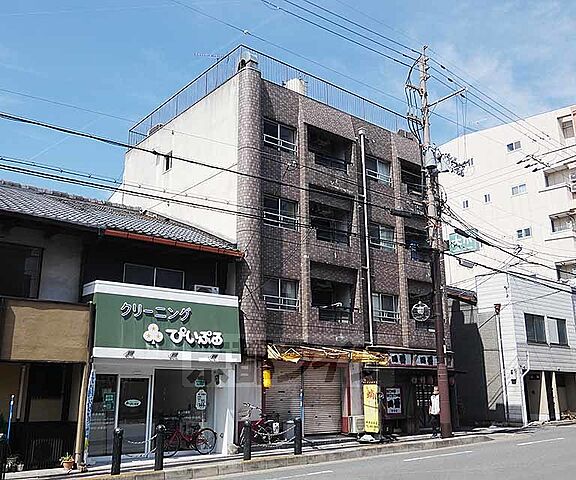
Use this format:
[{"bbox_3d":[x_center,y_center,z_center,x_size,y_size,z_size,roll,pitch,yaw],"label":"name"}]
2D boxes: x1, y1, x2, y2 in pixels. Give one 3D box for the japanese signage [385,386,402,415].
[{"bbox_3d":[3.878,5.958,19.919,0.730,0.900,0.060,11,-19,-36],"label":"japanese signage"}]

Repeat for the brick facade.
[{"bbox_3d":[2.651,-0.467,21.429,10.800,10.200,0.900,11,-19,-36],"label":"brick facade"}]

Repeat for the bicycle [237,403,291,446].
[{"bbox_3d":[-0.643,5.422,15.708,1.720,1.140,0.580,11,-19,-36],"label":"bicycle"}]

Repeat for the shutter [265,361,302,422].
[{"bbox_3d":[-0.106,5.328,17.872,1.620,2.340,0.100,11,-19,-36],"label":"shutter"}]

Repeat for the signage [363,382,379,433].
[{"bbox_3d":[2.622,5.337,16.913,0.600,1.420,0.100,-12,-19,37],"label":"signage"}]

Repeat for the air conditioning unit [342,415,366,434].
[{"bbox_3d":[2.581,6.511,18.985,0.800,0.560,0.300,11,-19,-36],"label":"air conditioning unit"}]

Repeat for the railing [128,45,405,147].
[{"bbox_3d":[-0.783,-4.911,25.606,10.200,1.150,9.200,11,-19,-36],"label":"railing"}]

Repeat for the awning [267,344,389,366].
[{"bbox_3d":[1.700,4.073,18.688,5.400,0.600,0.700,11,-19,-36],"label":"awning"}]

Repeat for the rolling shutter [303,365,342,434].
[{"bbox_3d":[1.253,5.603,18.890,1.800,2.320,0.100,11,-19,-36],"label":"rolling shutter"}]

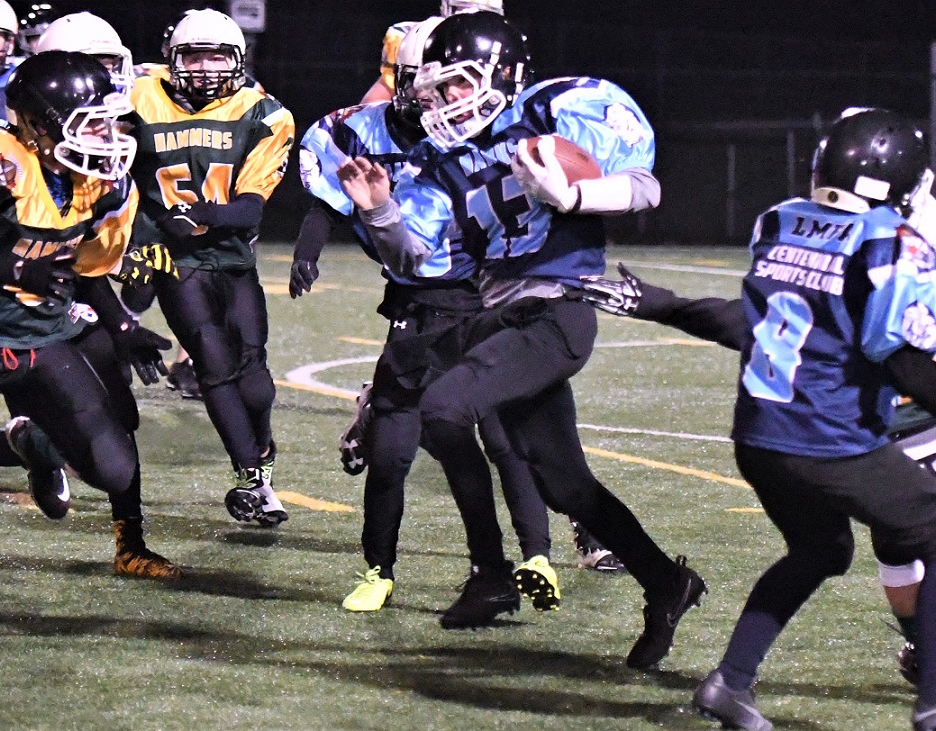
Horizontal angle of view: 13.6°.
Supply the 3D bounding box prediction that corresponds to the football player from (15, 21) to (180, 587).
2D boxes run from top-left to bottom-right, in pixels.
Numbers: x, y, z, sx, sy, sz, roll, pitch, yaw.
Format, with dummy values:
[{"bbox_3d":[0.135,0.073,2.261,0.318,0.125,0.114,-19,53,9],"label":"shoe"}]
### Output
[{"bbox_3d":[-1.117,-0.201,11.450,0.800,1.640,0.620,4,6,37],"label":"football player"}]

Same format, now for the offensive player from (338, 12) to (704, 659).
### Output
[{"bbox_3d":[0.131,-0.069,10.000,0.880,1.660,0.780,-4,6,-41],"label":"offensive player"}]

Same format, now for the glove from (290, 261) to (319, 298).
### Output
[{"bbox_3d":[-0.447,-0.235,10.750,0.090,0.120,0.100,2,5,18],"label":"glove"}]

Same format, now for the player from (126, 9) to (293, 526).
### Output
[{"bbox_3d":[-0.815,-0.306,12.400,0.600,1.650,0.520,1,5,7],"label":"player"}]

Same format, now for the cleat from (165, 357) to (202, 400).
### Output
[{"bbox_3d":[-1.221,0.060,17.000,0.110,0.140,0.280,-3,6,-30],"label":"cleat"}]

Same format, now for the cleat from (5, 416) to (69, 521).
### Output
[{"bbox_3d":[-1.136,0.272,10.400,0.130,0.280,0.105,-18,4,46],"label":"cleat"}]

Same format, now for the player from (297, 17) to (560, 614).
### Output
[{"bbox_3d":[-0.110,-0.136,10.700,0.740,1.640,0.550,1,5,9],"label":"player"}]

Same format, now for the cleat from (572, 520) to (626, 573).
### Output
[{"bbox_3d":[0.389,0.527,11.450,0.280,0.140,0.110,5,7,44],"label":"cleat"}]

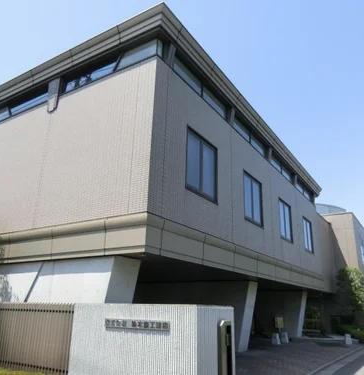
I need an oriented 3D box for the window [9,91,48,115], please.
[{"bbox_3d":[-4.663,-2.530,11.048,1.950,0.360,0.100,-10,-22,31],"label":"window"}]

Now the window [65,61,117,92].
[{"bbox_3d":[-2.543,-3.112,10.138,2.111,0.459,0.150,-10,-22,31],"label":"window"}]

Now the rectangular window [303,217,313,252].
[{"bbox_3d":[6.421,2.468,18.396,0.120,1.650,1.650,-10,-22,31],"label":"rectangular window"}]

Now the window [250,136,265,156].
[{"bbox_3d":[2.864,-1.522,13.753,0.100,0.400,1.420,-10,-22,31],"label":"window"}]

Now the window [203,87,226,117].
[{"bbox_3d":[1.004,-2.632,11.367,0.150,0.479,1.622,-10,-22,31],"label":"window"}]

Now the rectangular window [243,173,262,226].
[{"bbox_3d":[2.535,0.479,12.921,0.150,1.754,1.724,-10,-22,31],"label":"rectangular window"}]

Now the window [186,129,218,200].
[{"bbox_3d":[0.549,-0.546,9.696,0.120,1.710,1.690,-10,-22,31],"label":"window"}]

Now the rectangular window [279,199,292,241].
[{"bbox_3d":[4.539,1.509,15.872,0.150,1.744,1.744,-10,-22,31],"label":"rectangular window"}]

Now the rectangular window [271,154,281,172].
[{"bbox_3d":[4.071,-1.040,15.877,0.150,0.459,1.601,-10,-22,31],"label":"rectangular window"}]

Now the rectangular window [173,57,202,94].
[{"bbox_3d":[0.155,-2.941,9.747,0.100,0.450,1.460,-10,-22,31],"label":"rectangular window"}]

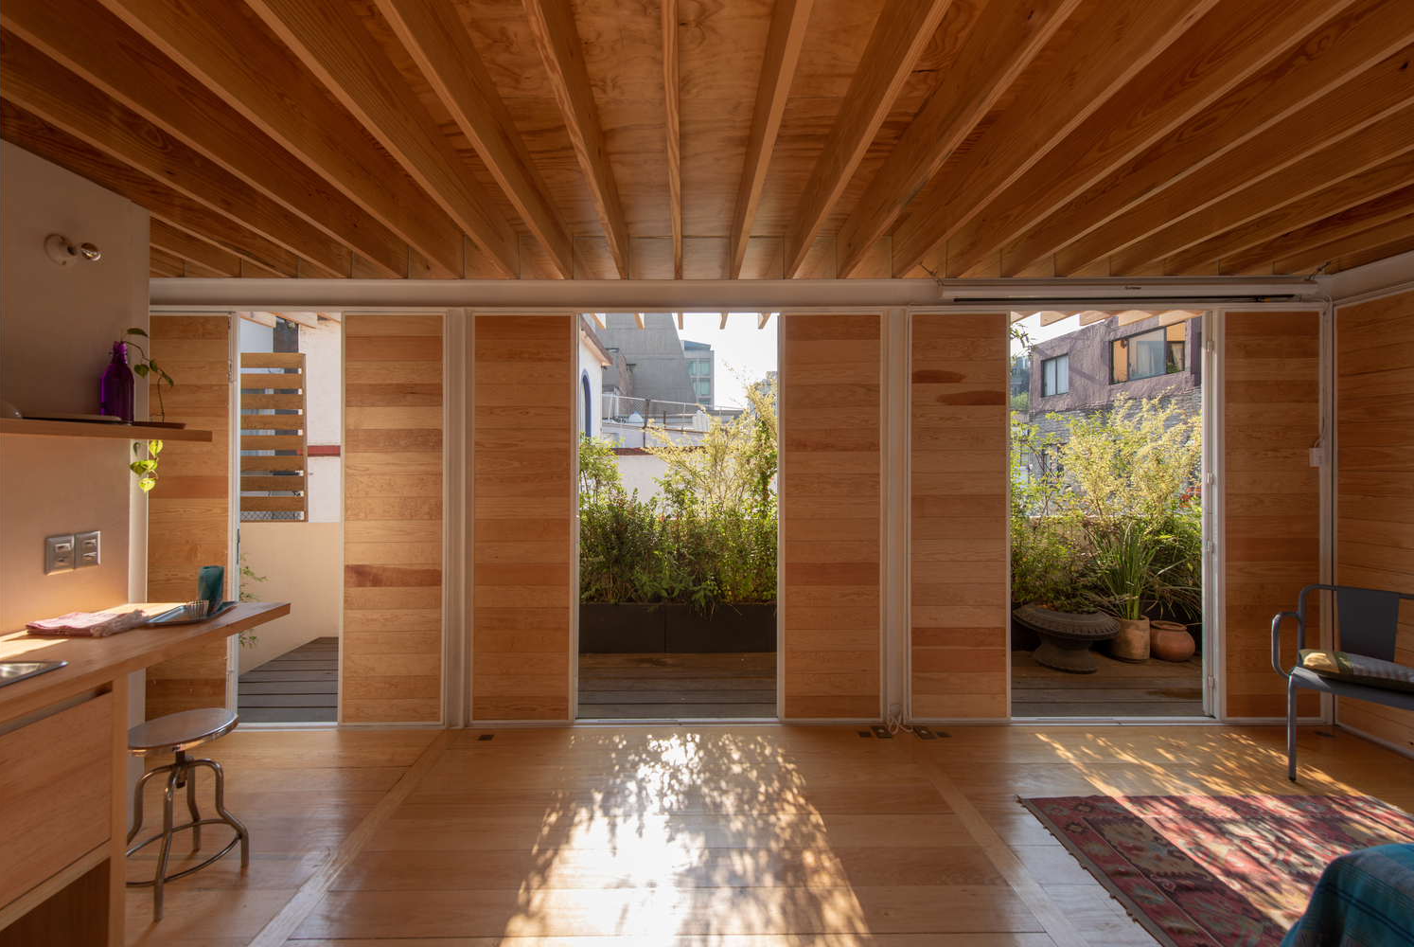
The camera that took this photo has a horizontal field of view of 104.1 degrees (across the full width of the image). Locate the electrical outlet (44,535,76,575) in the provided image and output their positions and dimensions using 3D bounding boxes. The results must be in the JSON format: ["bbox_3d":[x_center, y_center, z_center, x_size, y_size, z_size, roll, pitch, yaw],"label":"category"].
[{"bbox_3d":[-2.153,0.273,1.838,0.013,0.120,0.083,0,0,-1],"label":"electrical outlet"}]

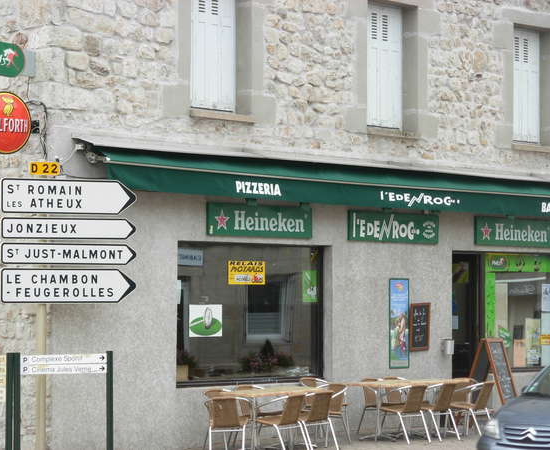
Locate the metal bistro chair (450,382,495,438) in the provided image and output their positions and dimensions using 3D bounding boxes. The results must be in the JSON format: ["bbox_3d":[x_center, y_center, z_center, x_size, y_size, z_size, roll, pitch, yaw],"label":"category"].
[{"bbox_3d":[2.671,2.503,28.981,0.570,0.730,0.550,-1,-2,31],"label":"metal bistro chair"}]

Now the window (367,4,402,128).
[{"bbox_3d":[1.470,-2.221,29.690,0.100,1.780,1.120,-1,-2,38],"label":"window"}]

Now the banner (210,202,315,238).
[{"bbox_3d":[-0.204,-0.058,27.620,0.050,0.420,2.021,-1,-3,42],"label":"banner"}]

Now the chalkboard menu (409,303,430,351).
[{"bbox_3d":[2.072,1.453,30.148,0.035,0.676,0.438,-1,-3,42],"label":"chalkboard menu"}]

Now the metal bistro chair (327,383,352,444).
[{"bbox_3d":[0.628,2.443,27.529,0.550,0.730,0.570,-1,-3,42],"label":"metal bistro chair"}]

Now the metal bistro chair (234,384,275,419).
[{"bbox_3d":[-0.192,2.375,26.448,0.570,0.750,0.550,-1,-2,38],"label":"metal bistro chair"}]

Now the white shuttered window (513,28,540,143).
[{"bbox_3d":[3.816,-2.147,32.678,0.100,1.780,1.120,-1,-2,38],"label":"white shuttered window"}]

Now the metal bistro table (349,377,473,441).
[{"bbox_3d":[1.763,2.480,28.368,0.700,0.725,2.100,-1,-3,42],"label":"metal bistro table"}]

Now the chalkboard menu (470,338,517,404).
[{"bbox_3d":[3.013,2.216,29.398,0.840,1.260,0.570,-1,-2,31],"label":"chalkboard menu"}]

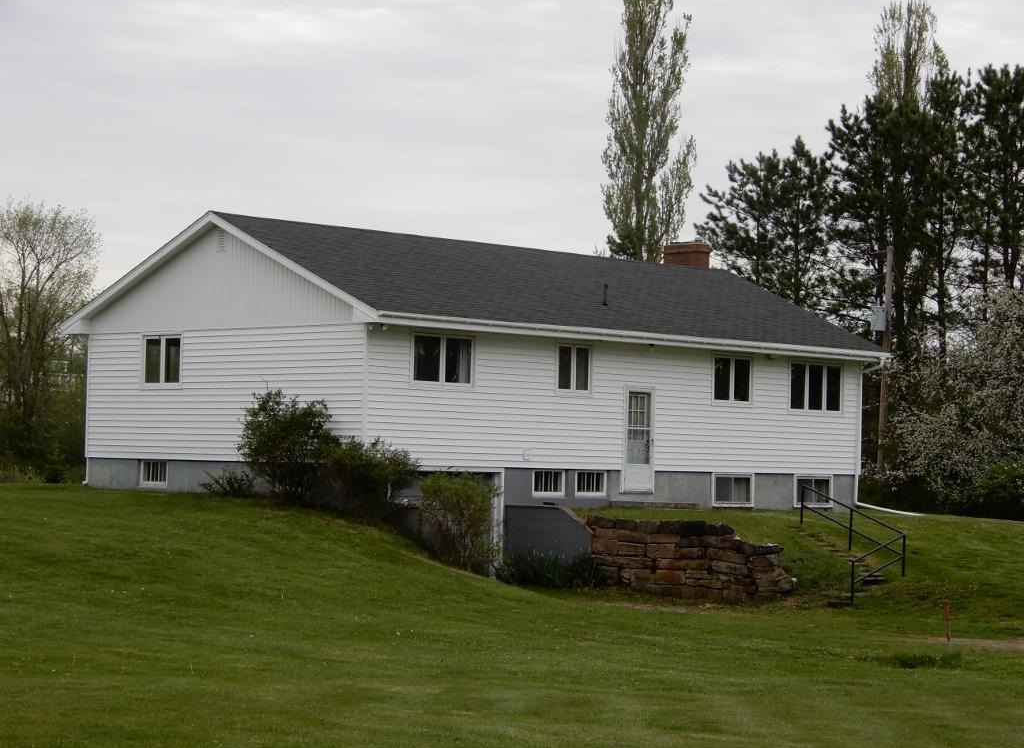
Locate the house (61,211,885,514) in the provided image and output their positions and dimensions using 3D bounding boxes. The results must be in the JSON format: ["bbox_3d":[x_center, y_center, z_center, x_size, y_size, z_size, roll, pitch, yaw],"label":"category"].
[{"bbox_3d":[-0.420,0.070,49.700,9.600,5.900,15.800,-1,-3,44],"label":"house"}]

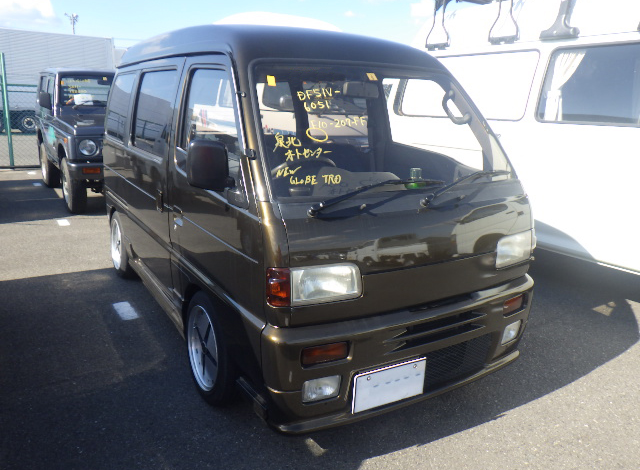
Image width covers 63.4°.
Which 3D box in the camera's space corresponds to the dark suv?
[{"bbox_3d":[-2.867,-1.383,6.961,1.420,1.660,3.300,-7,17,-34],"label":"dark suv"}]

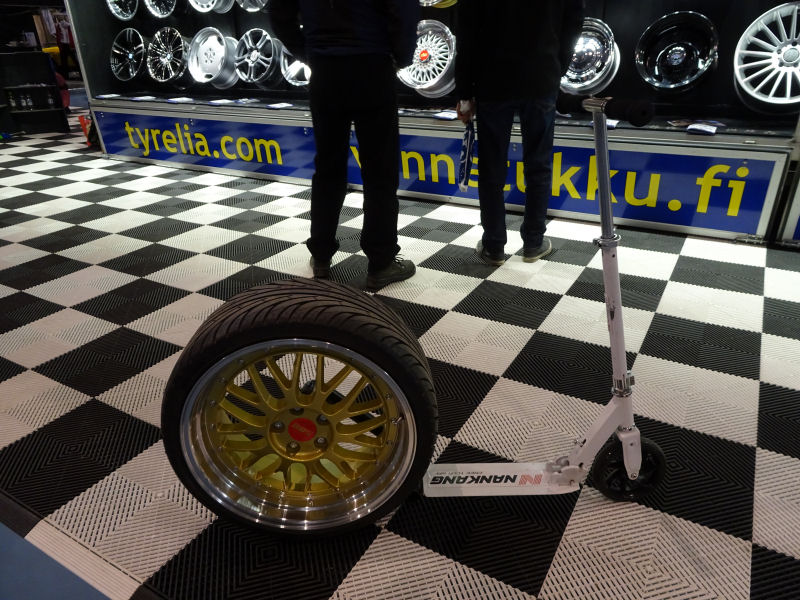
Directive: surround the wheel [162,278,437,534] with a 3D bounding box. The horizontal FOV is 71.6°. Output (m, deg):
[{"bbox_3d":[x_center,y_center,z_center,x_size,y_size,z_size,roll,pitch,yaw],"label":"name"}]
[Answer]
[{"bbox_3d":[-0.227,0.271,1.339,0.641,0.638,0.237,-3,25,-3],"label":"wheel"}]

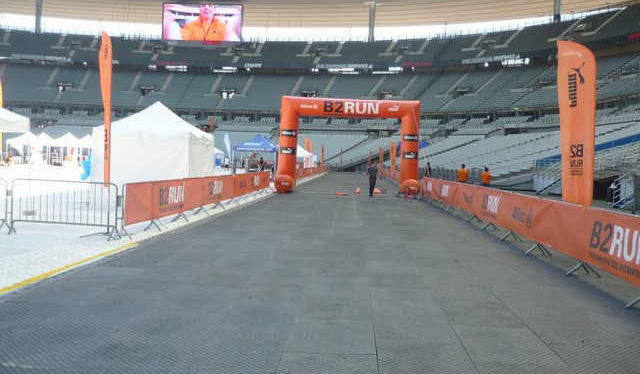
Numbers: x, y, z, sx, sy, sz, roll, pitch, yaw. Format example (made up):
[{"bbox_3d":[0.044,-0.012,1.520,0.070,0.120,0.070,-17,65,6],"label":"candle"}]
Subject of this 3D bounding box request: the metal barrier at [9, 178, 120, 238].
[{"bbox_3d":[-5.057,0.448,12.117,2.150,1.100,0.500,2,2,3],"label":"metal barrier"}]

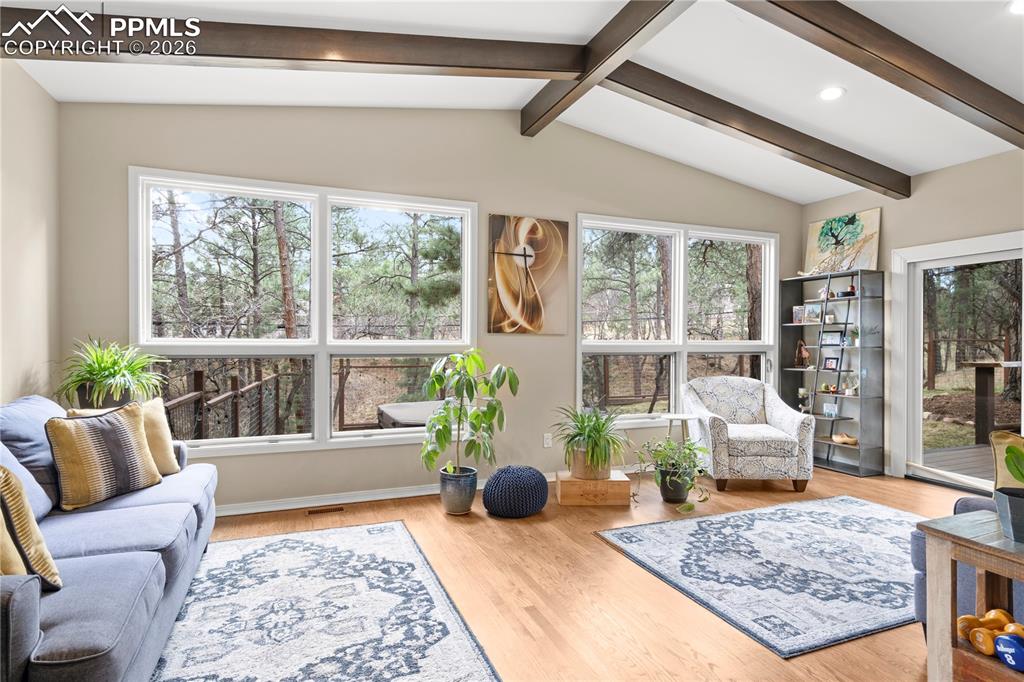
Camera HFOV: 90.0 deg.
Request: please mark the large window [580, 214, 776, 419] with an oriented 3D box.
[{"bbox_3d":[1.753,-0.169,5.171,2.479,2.012,0.110,0,0,-21],"label":"large window"}]

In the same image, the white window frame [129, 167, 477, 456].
[{"bbox_3d":[-1.462,-0.178,3.949,2.479,2.018,0.110,0,0,-21],"label":"white window frame"}]

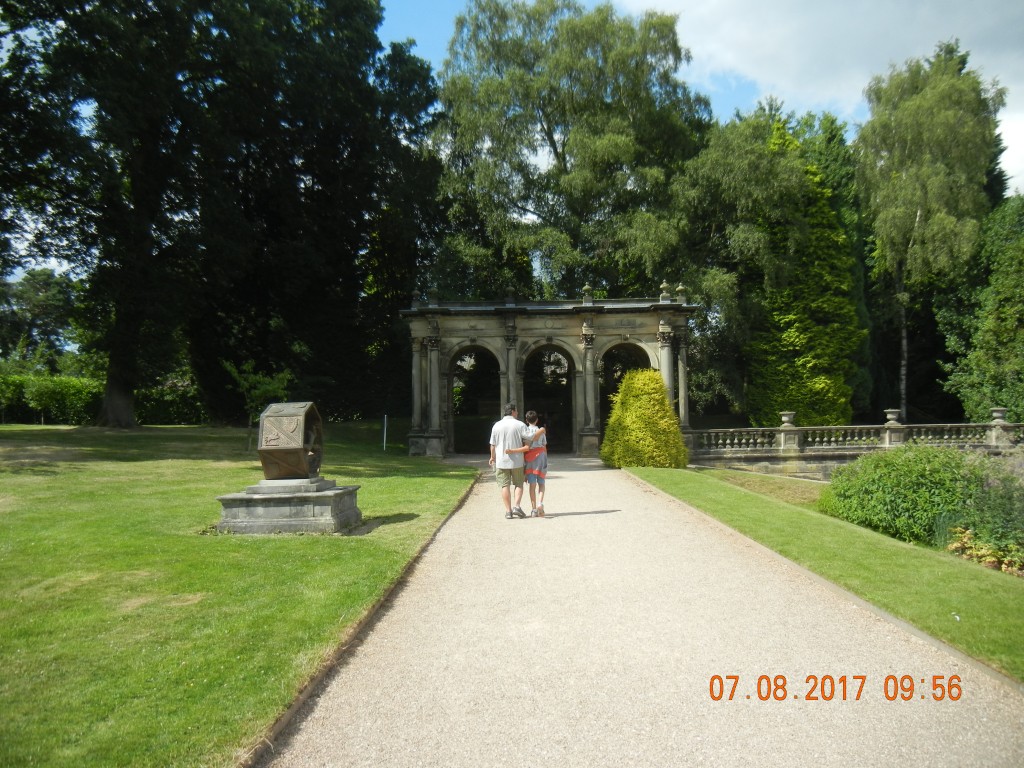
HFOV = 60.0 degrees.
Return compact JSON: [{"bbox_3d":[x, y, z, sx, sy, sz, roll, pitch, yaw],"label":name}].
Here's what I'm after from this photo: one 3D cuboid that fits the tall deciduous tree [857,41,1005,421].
[{"bbox_3d":[21.814,-7.277,46.294,7.500,20.600,7.500,-1,-2,10],"label":"tall deciduous tree"}]

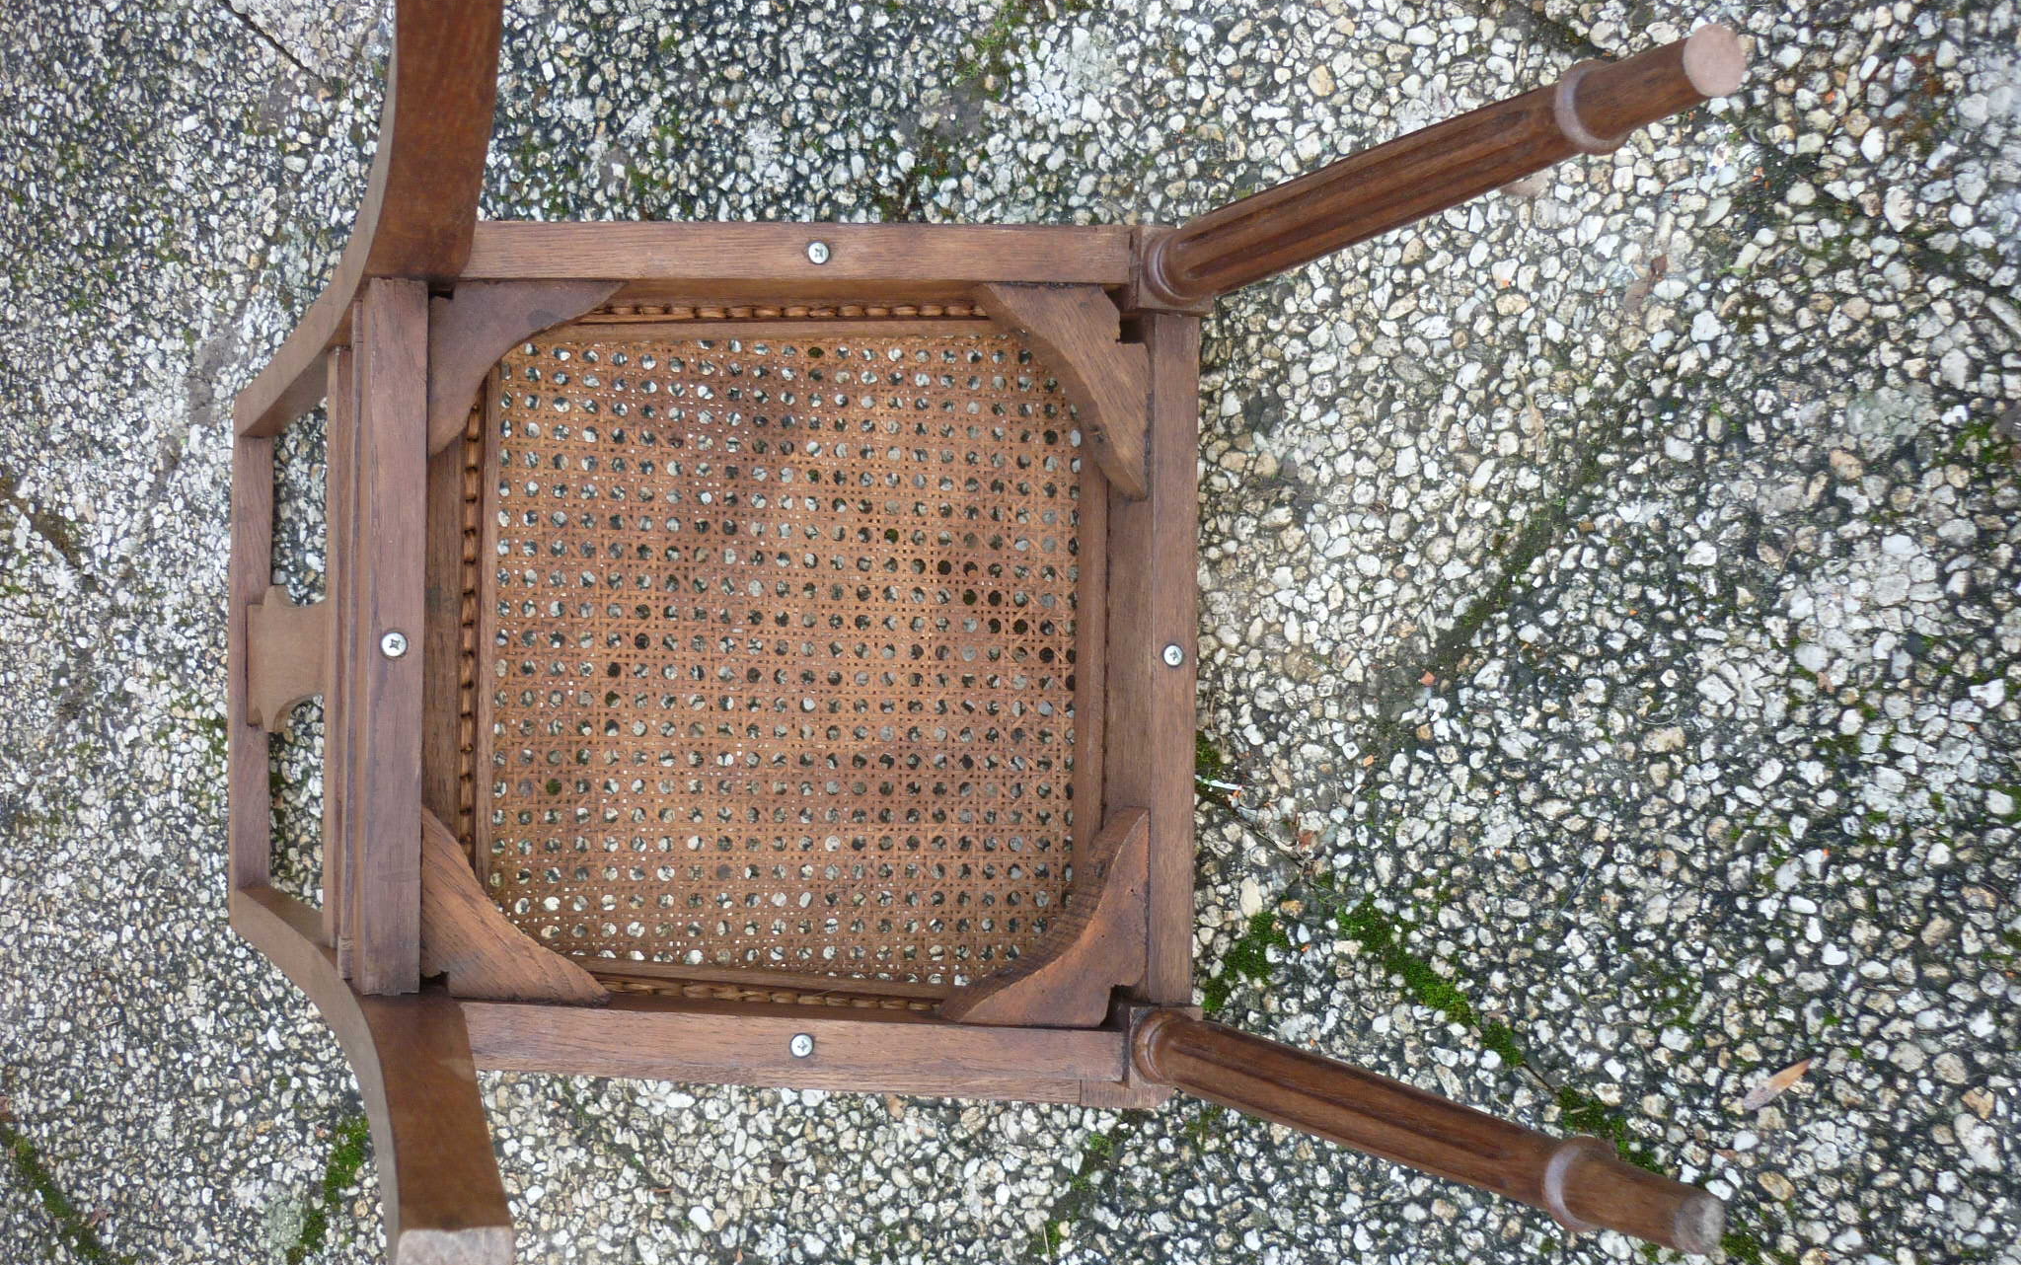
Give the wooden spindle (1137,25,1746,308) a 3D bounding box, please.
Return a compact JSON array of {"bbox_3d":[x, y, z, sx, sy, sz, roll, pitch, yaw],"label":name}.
[{"bbox_3d":[0.162,-0.190,0.820,0.361,0.038,0.038,-4,86,64],"label":"wooden spindle"}]

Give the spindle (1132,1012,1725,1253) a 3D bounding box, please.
[{"bbox_3d":[0.157,0.207,0.820,0.361,0.038,0.038,176,94,-64],"label":"spindle"}]

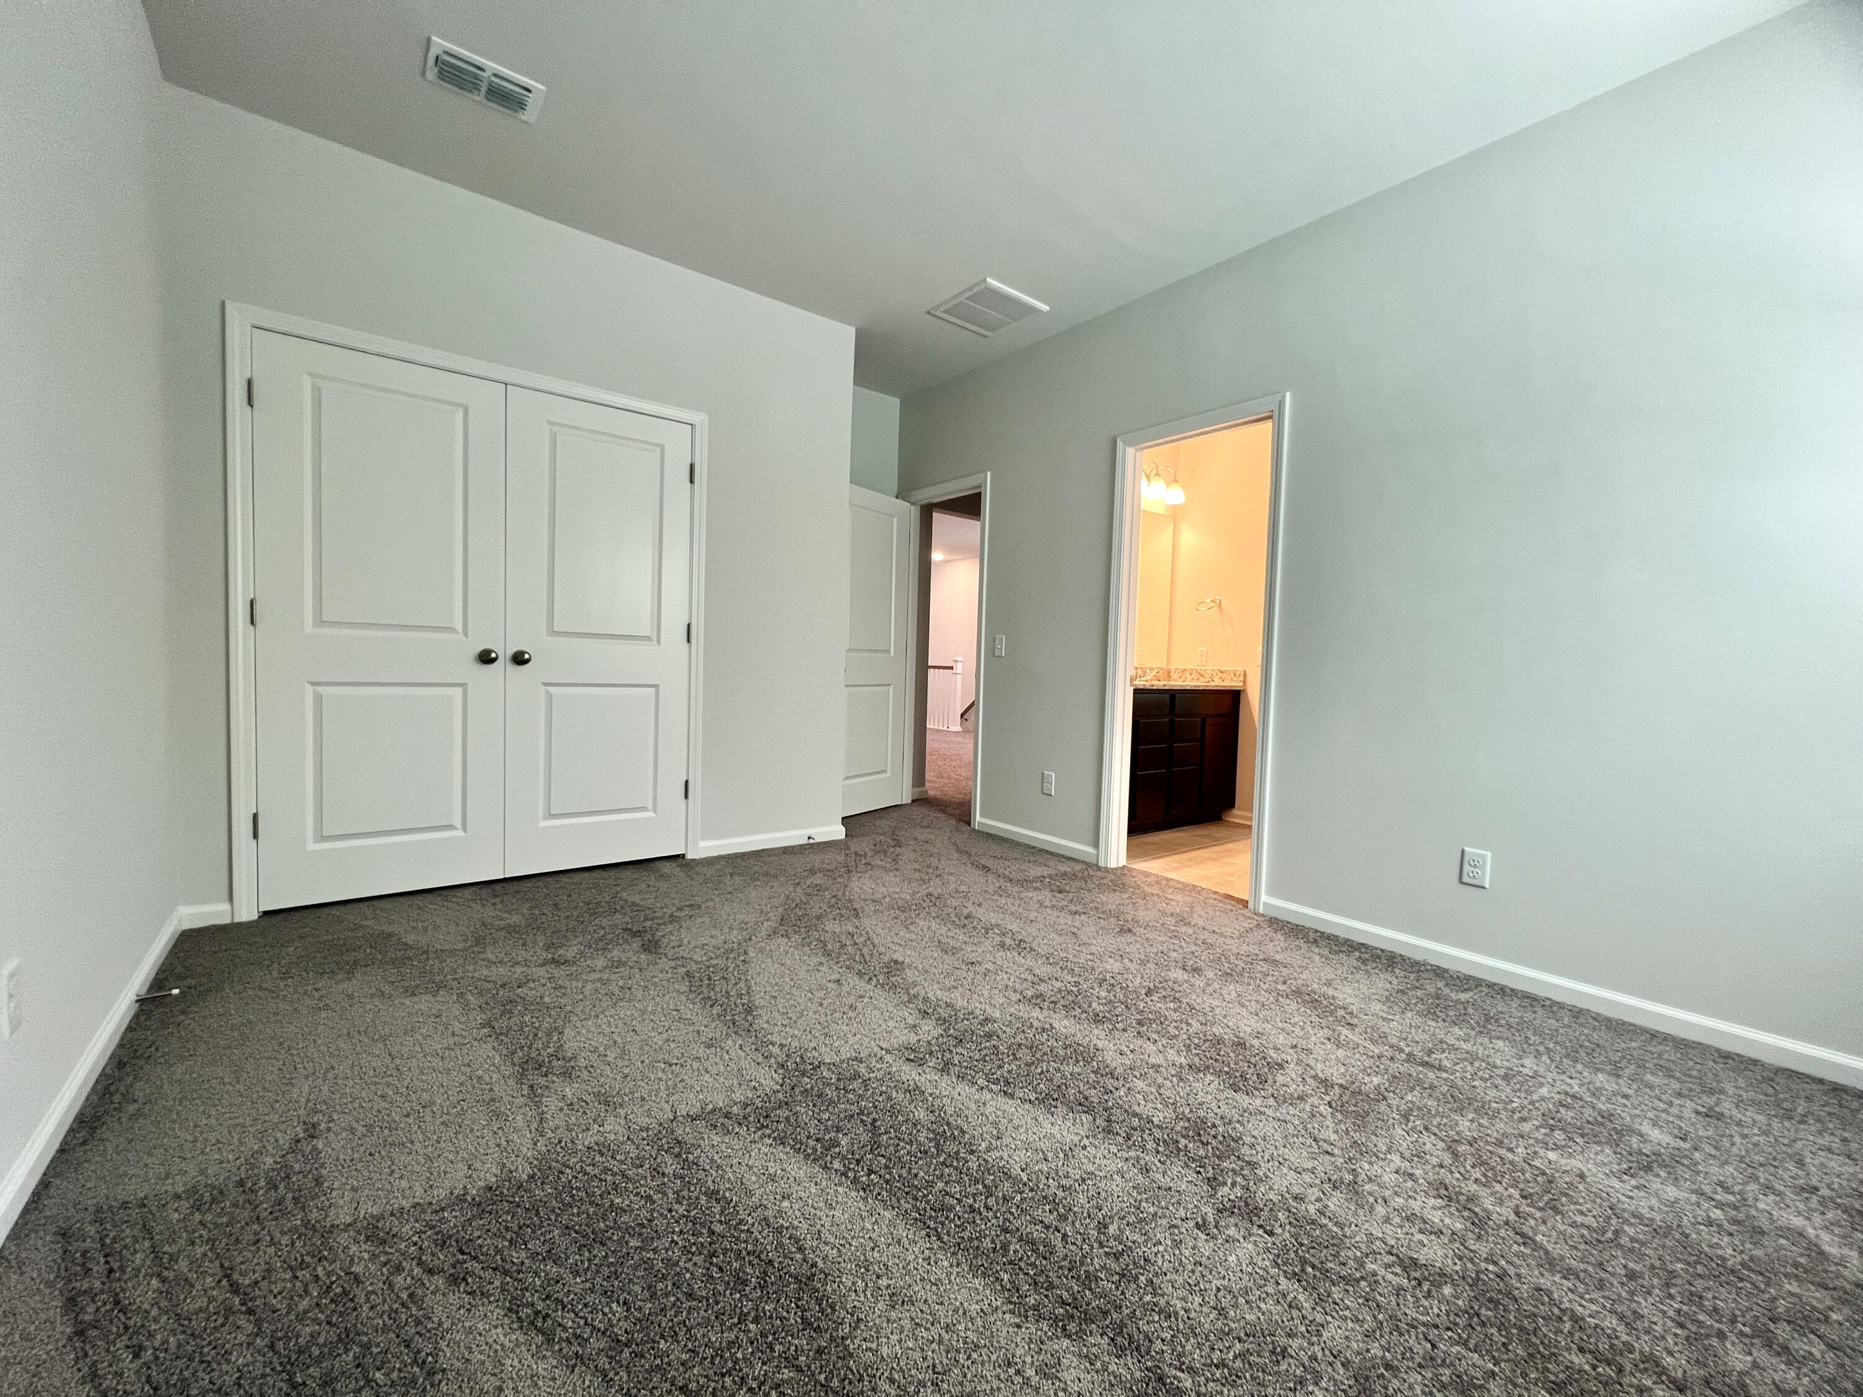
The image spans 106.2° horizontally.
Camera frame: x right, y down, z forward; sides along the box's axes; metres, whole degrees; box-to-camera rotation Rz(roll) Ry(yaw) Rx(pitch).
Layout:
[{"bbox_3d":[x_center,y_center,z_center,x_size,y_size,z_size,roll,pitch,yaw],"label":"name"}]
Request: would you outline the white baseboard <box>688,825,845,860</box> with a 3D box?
[{"bbox_3d":[-0.799,0.743,3.638,0.795,0.084,0.018,0,3,-36],"label":"white baseboard"}]

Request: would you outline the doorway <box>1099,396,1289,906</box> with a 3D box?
[{"bbox_3d":[1.171,-0.198,3.196,0.103,2.128,0.825,0,3,-40],"label":"doorway"}]

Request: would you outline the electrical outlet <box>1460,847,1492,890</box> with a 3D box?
[{"bbox_3d":[1.830,0.574,2.356,0.012,0.115,0.075,0,3,-40],"label":"electrical outlet"}]

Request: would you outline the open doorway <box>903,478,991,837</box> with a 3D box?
[{"bbox_3d":[0.083,-0.283,4.512,0.128,2.110,0.835,0,3,-40],"label":"open doorway"}]

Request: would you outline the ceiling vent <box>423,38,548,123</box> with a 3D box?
[{"bbox_3d":[-1.413,-1.935,2.217,0.305,0.022,0.195,0,3,-36],"label":"ceiling vent"}]

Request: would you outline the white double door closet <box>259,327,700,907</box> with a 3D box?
[{"bbox_3d":[-1.752,-0.258,2.882,1.498,2.037,0.060,0,3,-36],"label":"white double door closet"}]

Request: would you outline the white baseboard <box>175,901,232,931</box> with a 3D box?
[{"bbox_3d":[-2.492,0.747,2.399,0.130,0.082,0.018,0,3,-36],"label":"white baseboard"}]

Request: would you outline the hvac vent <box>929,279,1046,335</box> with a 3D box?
[{"bbox_3d":[0.286,-1.939,3.521,0.425,0.025,0.425,0,3,-36],"label":"hvac vent"}]

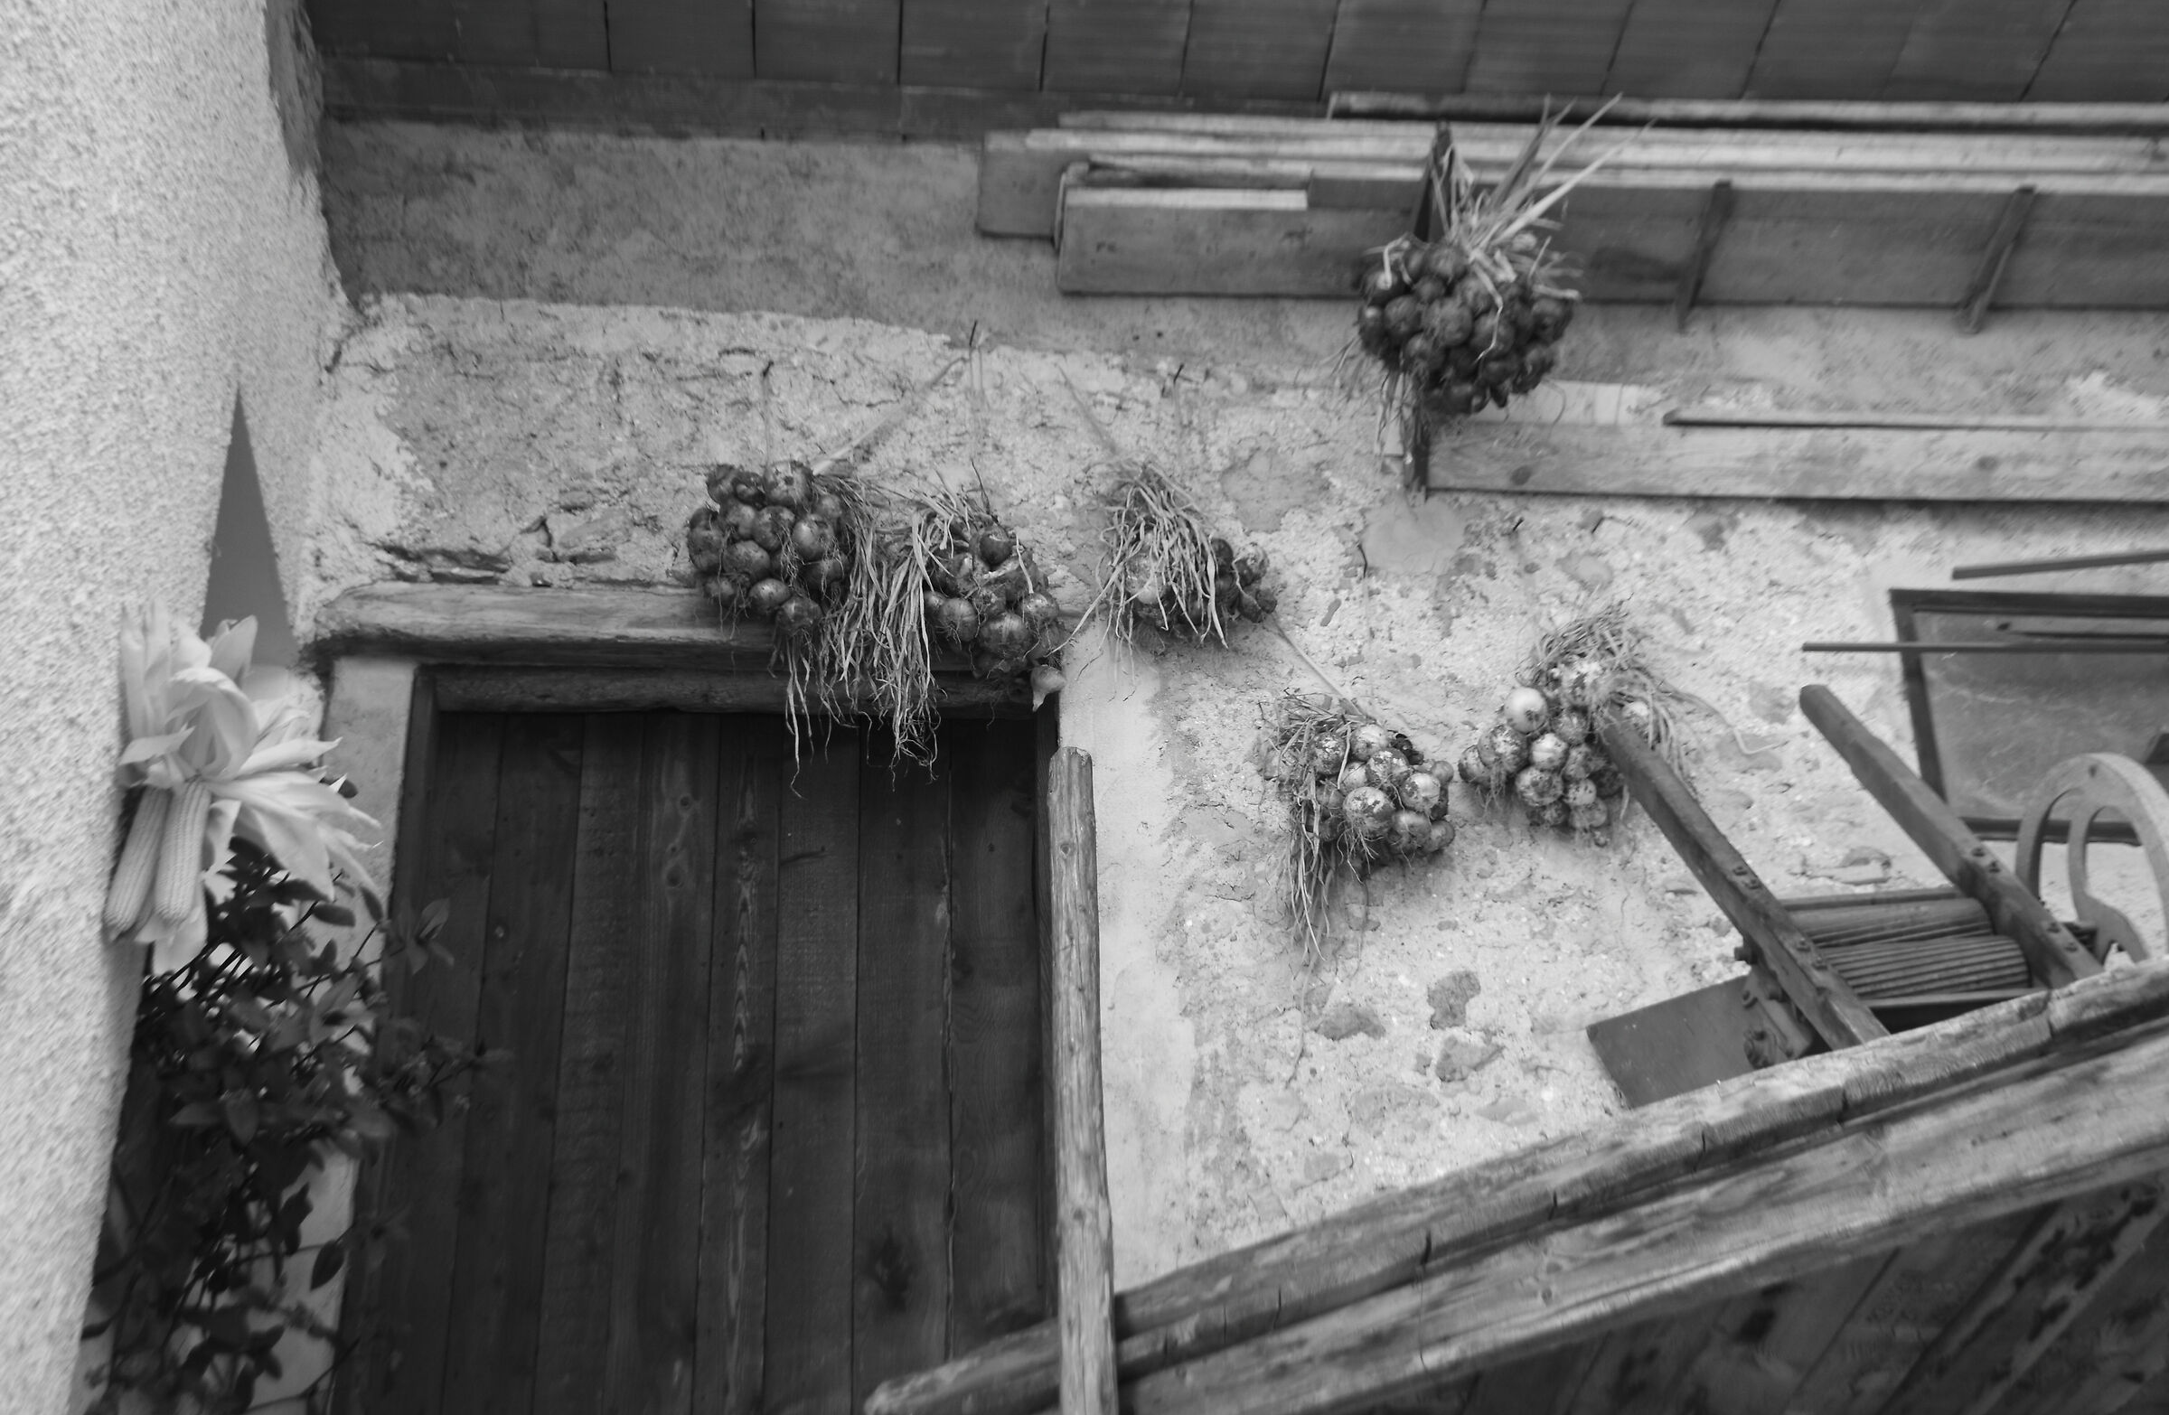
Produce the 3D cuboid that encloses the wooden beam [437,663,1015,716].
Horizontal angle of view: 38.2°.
[{"bbox_3d":[-0.538,-0.011,4.815,0.908,0.075,0.065,1,-33,-4],"label":"wooden beam"}]

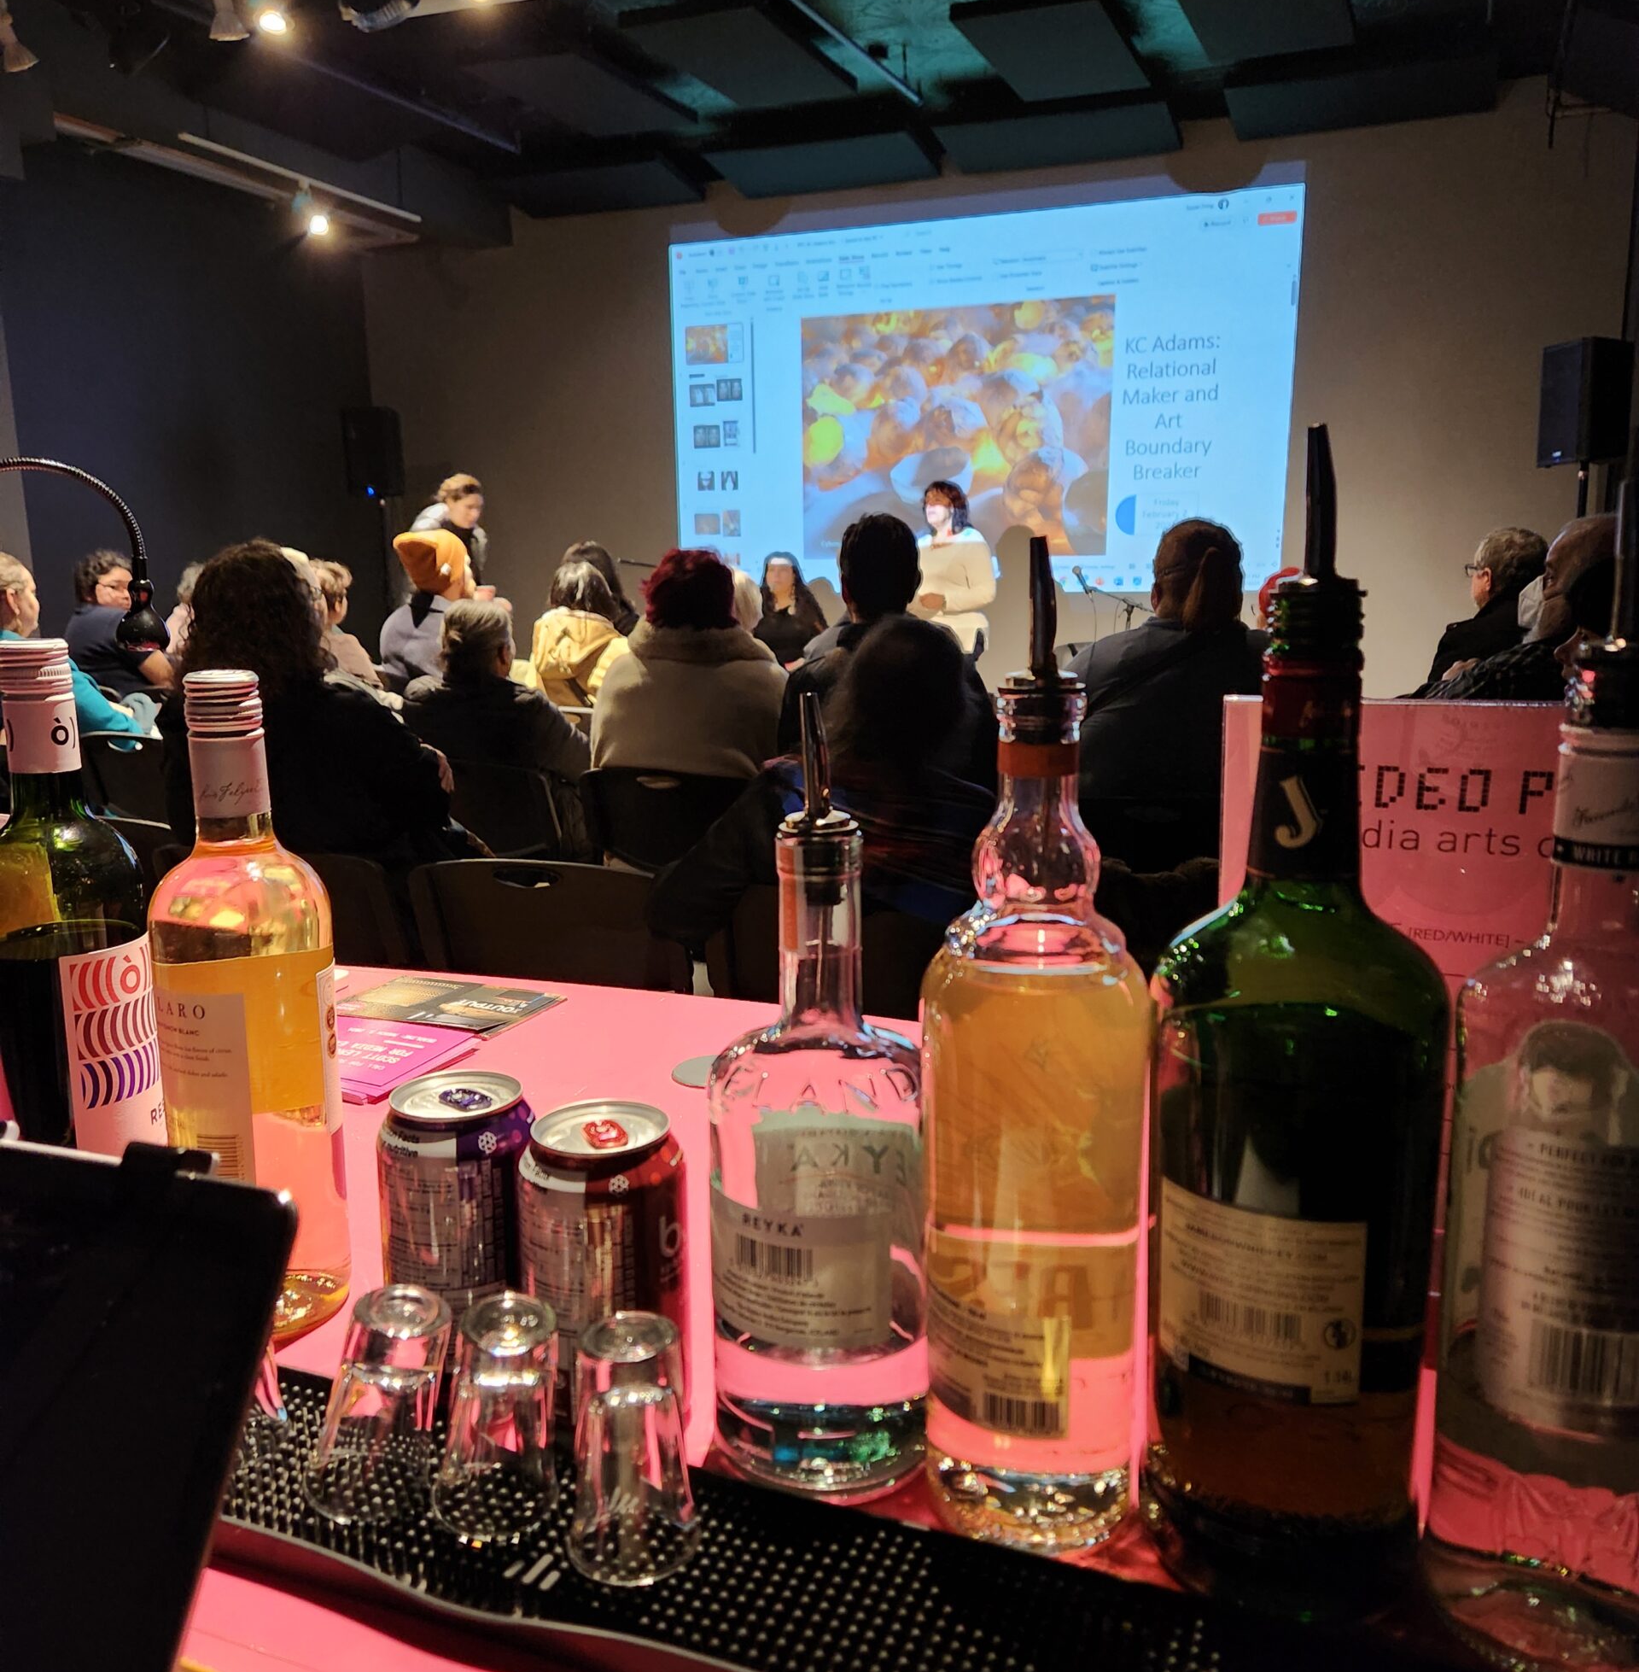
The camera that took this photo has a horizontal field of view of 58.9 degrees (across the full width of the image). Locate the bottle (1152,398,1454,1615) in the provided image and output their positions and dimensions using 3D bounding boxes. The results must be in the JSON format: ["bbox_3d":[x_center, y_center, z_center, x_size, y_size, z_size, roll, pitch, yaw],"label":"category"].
[{"bbox_3d":[0.159,0.061,0.484,0.094,0.377,0.094,6,12,30],"label":"bottle"}]

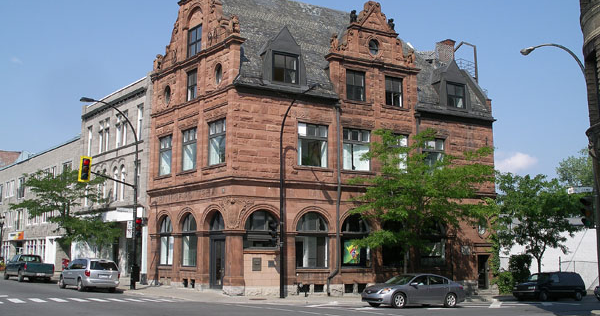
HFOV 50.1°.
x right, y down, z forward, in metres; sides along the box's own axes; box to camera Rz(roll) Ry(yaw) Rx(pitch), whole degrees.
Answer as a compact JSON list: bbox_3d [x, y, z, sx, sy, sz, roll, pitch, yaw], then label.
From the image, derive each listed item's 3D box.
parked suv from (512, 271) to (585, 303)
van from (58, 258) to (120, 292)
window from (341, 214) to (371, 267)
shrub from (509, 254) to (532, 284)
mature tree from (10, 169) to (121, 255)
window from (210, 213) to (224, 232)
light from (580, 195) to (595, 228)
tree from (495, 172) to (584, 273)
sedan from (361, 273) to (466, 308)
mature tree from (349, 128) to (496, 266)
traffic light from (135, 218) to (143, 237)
[{"bbox_3d":[14.925,7.642,38.258,4.650,1.690,1.850,5,-10,-28],"label":"parked suv"},{"bbox_3d":[-11.900,6.600,36.200,1.970,1.750,4.950,7,-11,-37],"label":"van"},{"bbox_3d":[3.200,4.690,36.200,2.050,3.100,0.250,5,-10,-28],"label":"window"},{"bbox_3d":[14.269,7.492,41.450,1.500,2.509,1.500,5,-10,-28],"label":"shrub"},{"bbox_3d":[-16.500,4.780,45.100,7.400,7.900,6.800,3,-9,-20],"label":"mature tree"},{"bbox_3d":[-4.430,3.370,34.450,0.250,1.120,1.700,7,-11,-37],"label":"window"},{"bbox_3d":[9.863,1.846,22.000,0.380,1.070,0.340,5,-10,-28],"label":"light"},{"bbox_3d":[15.890,5.041,42.724,5.600,8.074,5.600,5,-10,-28],"label":"tree"},{"bbox_3d":[4.970,5.762,27.928,4.800,1.470,1.800,5,-10,-30],"label":"sedan"},{"bbox_3d":[6.350,2.900,33.300,7.400,8.800,6.800,-1,-9,10],"label":"mature tree"},{"bbox_3d":[-8.803,3.809,35.000,0.340,1.070,0.380,7,-11,-38],"label":"traffic light"}]

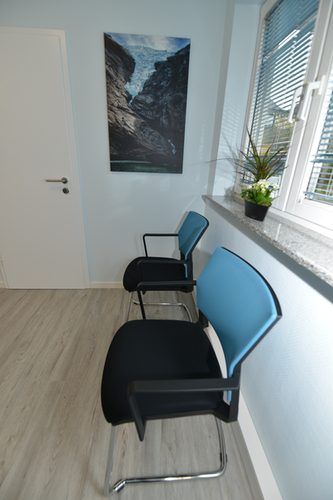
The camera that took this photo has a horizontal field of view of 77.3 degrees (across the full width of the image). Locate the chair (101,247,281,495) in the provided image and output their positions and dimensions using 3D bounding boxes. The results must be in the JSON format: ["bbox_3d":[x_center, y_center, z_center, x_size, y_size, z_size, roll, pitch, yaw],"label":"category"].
[{"bbox_3d":[0.035,0.474,0.899,0.560,0.875,0.560,1,22,-4],"label":"chair"}]

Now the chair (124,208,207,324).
[{"bbox_3d":[-0.018,0.187,1.607,0.565,0.875,0.560,1,22,-4],"label":"chair"}]

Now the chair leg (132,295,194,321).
[{"bbox_3d":[-0.038,0.398,1.691,0.515,0.420,0.500,1,22,-4],"label":"chair leg"}]

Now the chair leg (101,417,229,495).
[{"bbox_3d":[0.019,0.685,0.983,0.510,0.420,0.500,1,22,-4],"label":"chair leg"}]

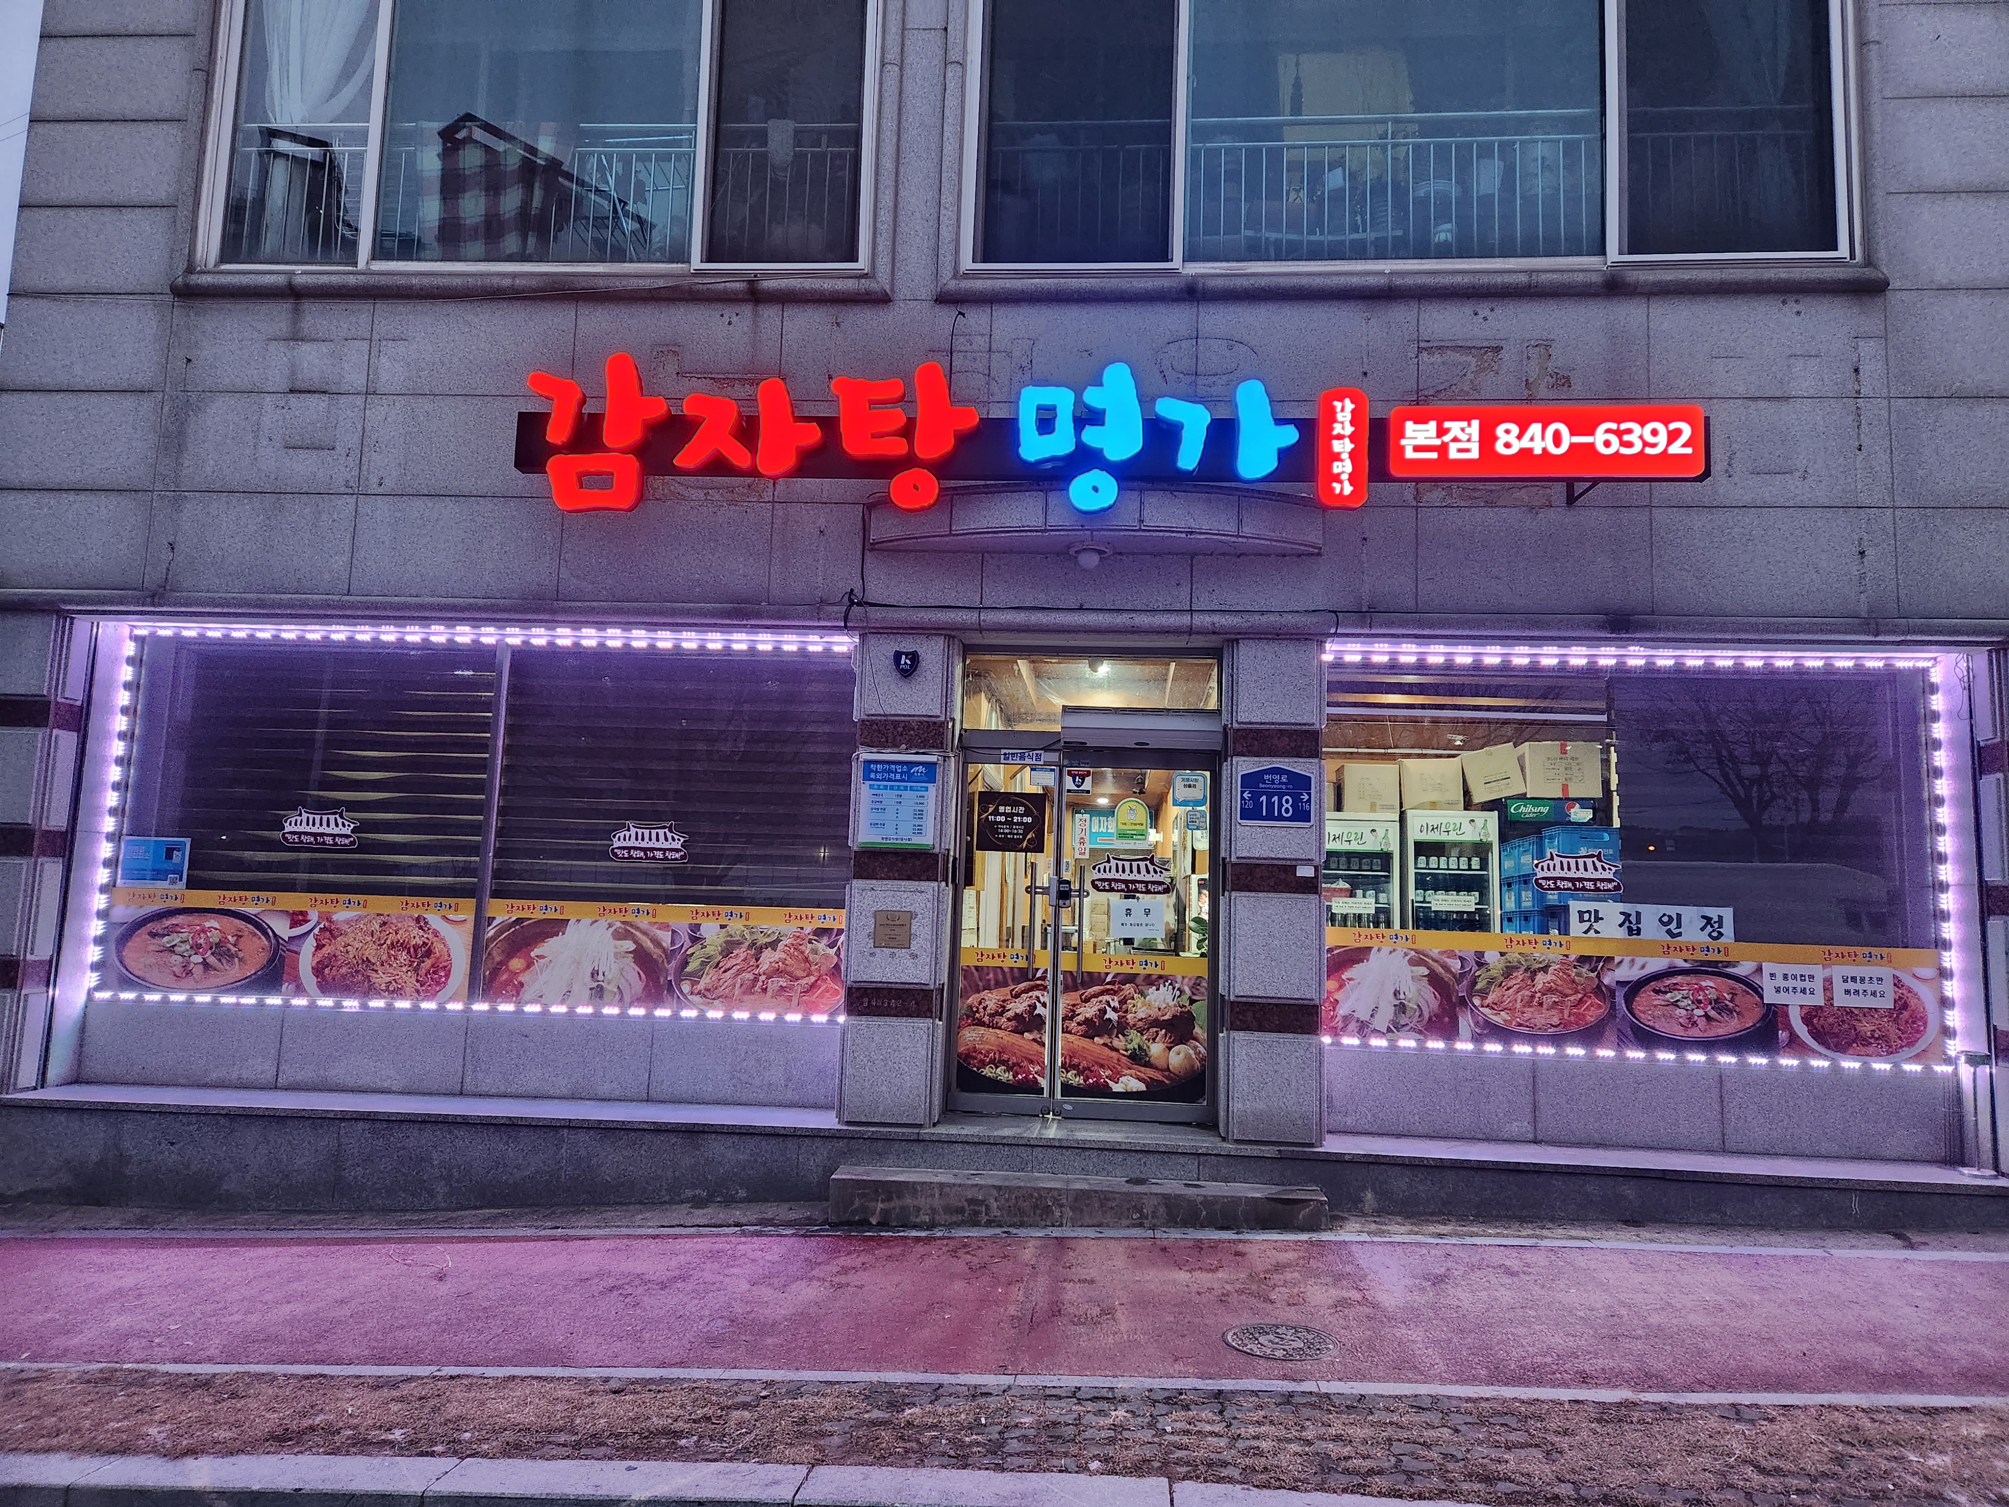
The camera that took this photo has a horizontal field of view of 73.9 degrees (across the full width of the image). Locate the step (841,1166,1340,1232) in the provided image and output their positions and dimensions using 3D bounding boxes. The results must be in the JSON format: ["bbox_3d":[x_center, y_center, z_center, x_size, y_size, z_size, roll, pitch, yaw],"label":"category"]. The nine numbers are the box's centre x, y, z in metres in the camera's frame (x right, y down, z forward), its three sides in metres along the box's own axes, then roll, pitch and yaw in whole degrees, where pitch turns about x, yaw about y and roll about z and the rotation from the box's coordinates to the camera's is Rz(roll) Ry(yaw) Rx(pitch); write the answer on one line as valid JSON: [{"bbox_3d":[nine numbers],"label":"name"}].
[{"bbox_3d":[0.351,2.201,6.564,2.397,0.206,0.312,1,-7,4],"label":"step"}]

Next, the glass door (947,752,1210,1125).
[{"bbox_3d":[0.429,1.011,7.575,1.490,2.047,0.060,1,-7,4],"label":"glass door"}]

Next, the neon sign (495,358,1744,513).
[{"bbox_3d":[0.446,-1.631,6.975,6.133,0.836,0.201,1,-7,4],"label":"neon sign"}]

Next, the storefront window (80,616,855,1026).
[{"bbox_3d":[-3.051,0.377,7.773,4.451,2.195,0.060,1,-7,4],"label":"storefront window"}]

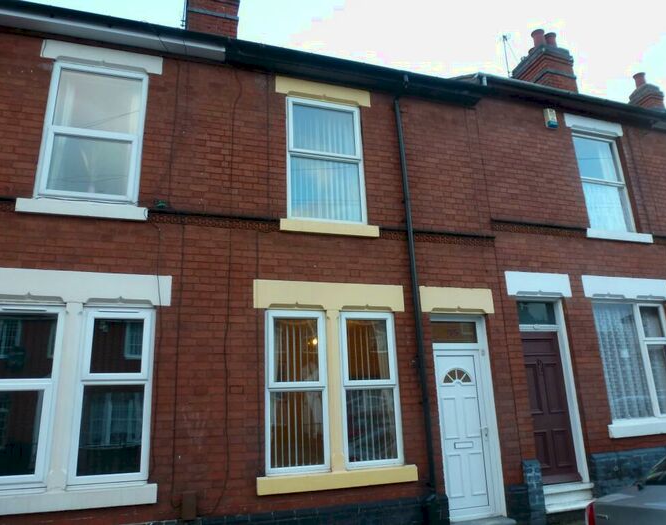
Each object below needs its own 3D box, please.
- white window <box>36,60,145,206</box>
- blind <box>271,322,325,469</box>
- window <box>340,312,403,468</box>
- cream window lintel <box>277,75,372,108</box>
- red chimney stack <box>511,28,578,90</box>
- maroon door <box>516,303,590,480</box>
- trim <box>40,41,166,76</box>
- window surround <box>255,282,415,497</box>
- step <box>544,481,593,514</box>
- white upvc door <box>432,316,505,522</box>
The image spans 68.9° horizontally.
[{"bbox_3d":[-2.681,-1.443,5.493,1.009,1.666,0.090,3,-16,-17],"label":"white window"},{"bbox_3d":[-0.418,1.455,5.544,0.624,1.674,0.090,3,-16,-17],"label":"blind"},{"bbox_3d":[0.444,1.457,5.681,0.695,1.744,0.070,3,-16,-17],"label":"window"},{"bbox_3d":[-0.127,-2.256,6.535,1.313,0.241,0.120,3,-16,-17],"label":"cream window lintel"},{"bbox_3d":[4.681,-4.186,10.744,0.754,1.528,0.933,3,-16,-17],"label":"red chimney stack"},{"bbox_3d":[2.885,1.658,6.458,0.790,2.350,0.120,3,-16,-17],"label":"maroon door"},{"bbox_3d":[-2.687,-2.384,5.719,1.284,0.230,0.100,3,-16,-17],"label":"trim"},{"bbox_3d":[0.026,1.327,5.493,1.860,2.233,0.160,3,-16,-17],"label":"window surround"},{"bbox_3d":[2.837,2.901,6.029,0.800,0.310,0.320,3,-16,-17],"label":"step"},{"bbox_3d":[1.584,1.832,5.989,0.800,2.386,0.090,3,-16,-17],"label":"white upvc door"}]

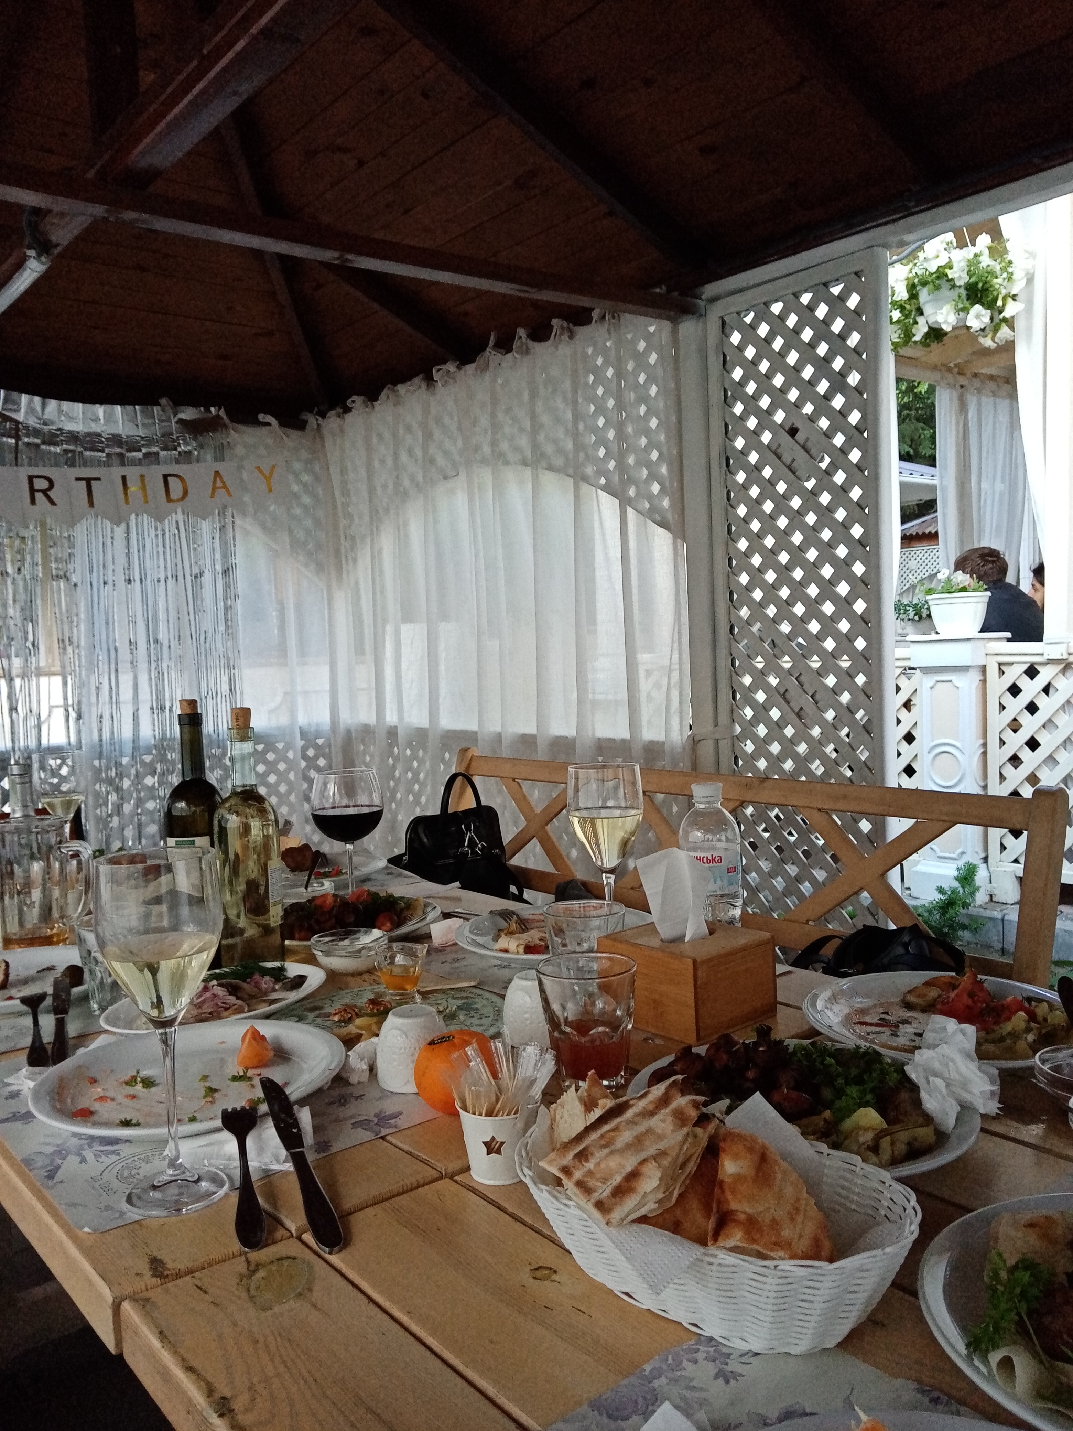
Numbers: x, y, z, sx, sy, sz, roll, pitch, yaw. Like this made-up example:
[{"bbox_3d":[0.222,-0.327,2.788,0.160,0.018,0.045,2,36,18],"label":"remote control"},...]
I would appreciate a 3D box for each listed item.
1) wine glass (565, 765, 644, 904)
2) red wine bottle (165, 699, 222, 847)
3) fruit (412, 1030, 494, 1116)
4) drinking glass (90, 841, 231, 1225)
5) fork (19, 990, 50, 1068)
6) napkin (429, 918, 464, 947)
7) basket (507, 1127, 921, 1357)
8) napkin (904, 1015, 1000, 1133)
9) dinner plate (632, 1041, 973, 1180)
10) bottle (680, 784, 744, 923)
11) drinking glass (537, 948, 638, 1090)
[{"bbox_3d":[0.079,0.171,1.173,0.083,0.227,0.083,-2,3,0],"label":"wine glass"},{"bbox_3d":[-0.443,0.136,1.392,0.075,0.312,0.075,-2,3,-1],"label":"red wine bottle"},{"bbox_3d":[-0.069,0.297,0.897,0.070,0.069,0.070,-2,4,-5],"label":"fruit"},{"bbox_3d":[-0.246,0.206,0.717,0.083,0.223,0.083,-4,4,-40],"label":"drinking glass"},{"bbox_3d":[-0.509,0.319,1.093,0.027,0.020,0.195,-4,9,-26],"label":"fork"},{"bbox_3d":[-0.113,0.270,1.355,0.045,0.028,0.042,-4,4,-40],"label":"napkin"},{"bbox_3d":[0.101,0.307,0.644,0.247,0.072,0.156,1,4,36],"label":"basket"},{"bbox_3d":[0.321,0.274,0.832,0.078,0.060,0.078,-1,4,21],"label":"napkin"},{"bbox_3d":[0.208,0.312,0.859,0.270,0.026,0.268,-2,4,0],"label":"dinner plate"},{"bbox_3d":[0.186,0.178,1.155,0.066,0.209,0.066,-2,3,0],"label":"bottle"},{"bbox_3d":[0.047,0.273,0.957,0.088,0.102,0.088,-2,4,2],"label":"drinking glass"}]

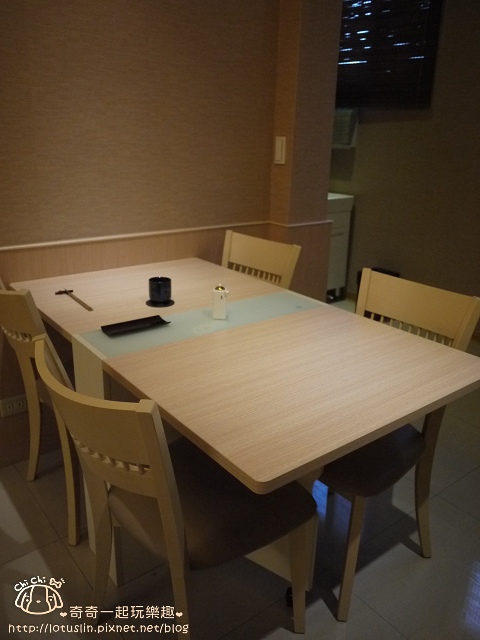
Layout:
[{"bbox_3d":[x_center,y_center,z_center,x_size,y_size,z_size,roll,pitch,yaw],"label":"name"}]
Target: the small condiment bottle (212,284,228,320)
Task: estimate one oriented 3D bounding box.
[{"bbox_3d":[-0.055,-0.056,1.547,0.046,0.102,0.040,4,20,7],"label":"small condiment bottle"}]

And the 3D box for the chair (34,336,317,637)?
[{"bbox_3d":[-0.148,0.439,1.207,0.580,0.855,0.450,-16,26,-41],"label":"chair"}]

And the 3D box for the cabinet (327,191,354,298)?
[{"bbox_3d":[0.522,-0.571,4.144,0.530,0.840,0.460,-13,24,-36],"label":"cabinet"}]

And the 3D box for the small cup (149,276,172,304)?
[{"bbox_3d":[-0.257,-0.094,1.665,0.071,0.073,0.071,1,19,-1],"label":"small cup"}]

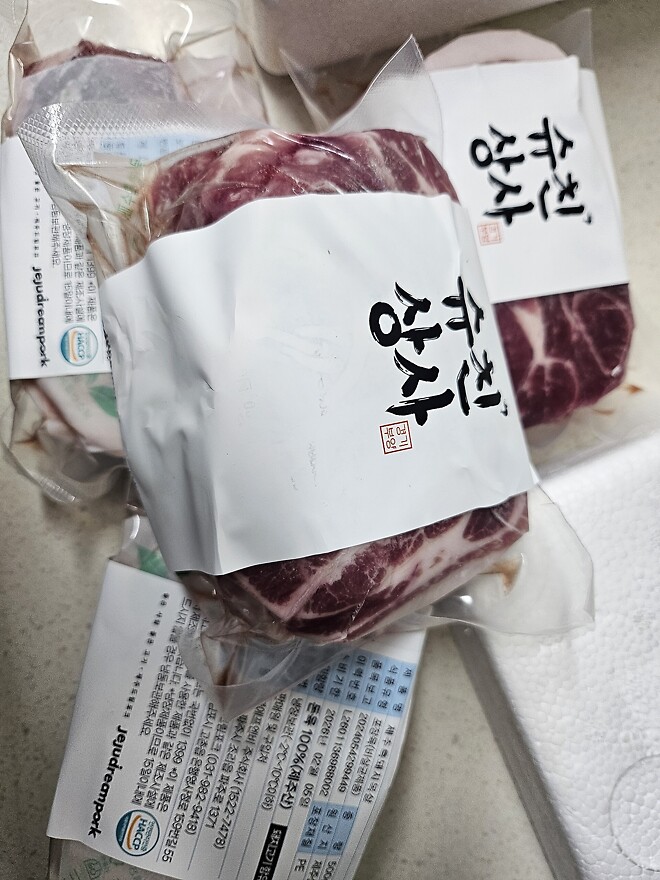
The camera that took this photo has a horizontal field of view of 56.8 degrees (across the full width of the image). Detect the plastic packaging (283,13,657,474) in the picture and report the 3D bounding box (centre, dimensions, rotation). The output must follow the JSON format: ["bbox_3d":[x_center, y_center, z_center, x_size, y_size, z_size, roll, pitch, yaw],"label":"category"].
[{"bbox_3d":[0.068,-0.098,0.277,0.150,0.042,0.212,-8,84,-1],"label":"plastic packaging"}]

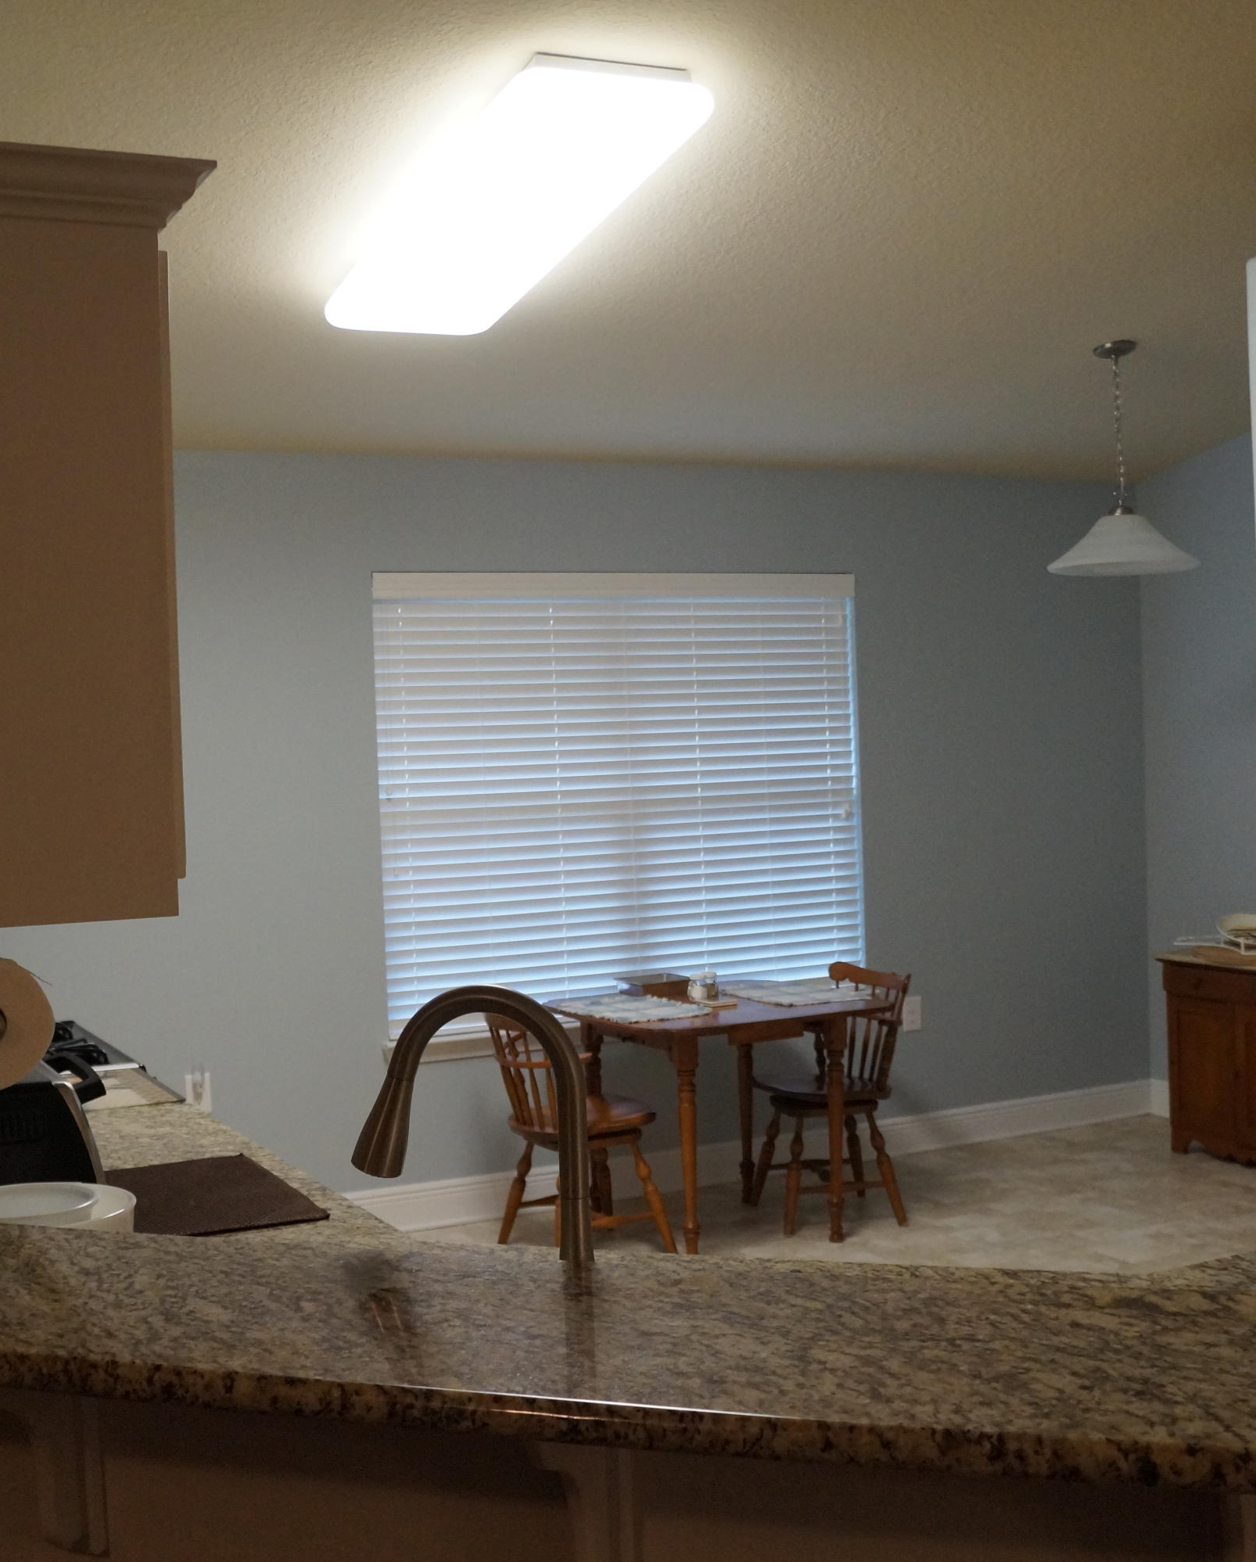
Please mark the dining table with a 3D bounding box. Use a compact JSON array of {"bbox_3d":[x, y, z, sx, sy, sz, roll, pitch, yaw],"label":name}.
[{"bbox_3d":[0.320,1.055,5.770,0.926,0.707,0.749,-3,2,-27],"label":"dining table"}]

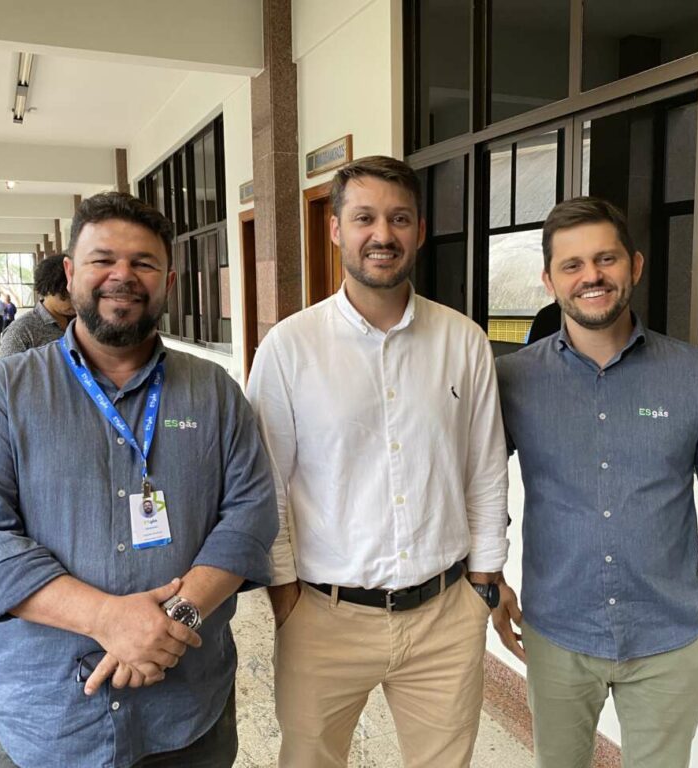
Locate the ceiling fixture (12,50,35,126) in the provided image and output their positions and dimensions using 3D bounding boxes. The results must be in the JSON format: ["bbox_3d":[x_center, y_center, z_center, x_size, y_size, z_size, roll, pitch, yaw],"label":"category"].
[{"bbox_3d":[-3.176,-2.869,7.468,0.100,0.080,3.050,-4,8,-24],"label":"ceiling fixture"}]

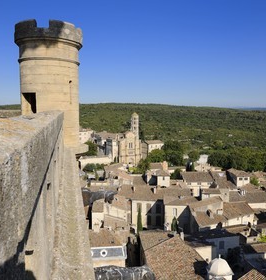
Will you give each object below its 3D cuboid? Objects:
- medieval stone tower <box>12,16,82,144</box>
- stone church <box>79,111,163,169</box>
[{"bbox_3d":[-3.038,-1.963,11.256,2.373,4.181,2.373,-1,6,-15],"label":"medieval stone tower"},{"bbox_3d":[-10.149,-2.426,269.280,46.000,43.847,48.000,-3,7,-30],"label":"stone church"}]

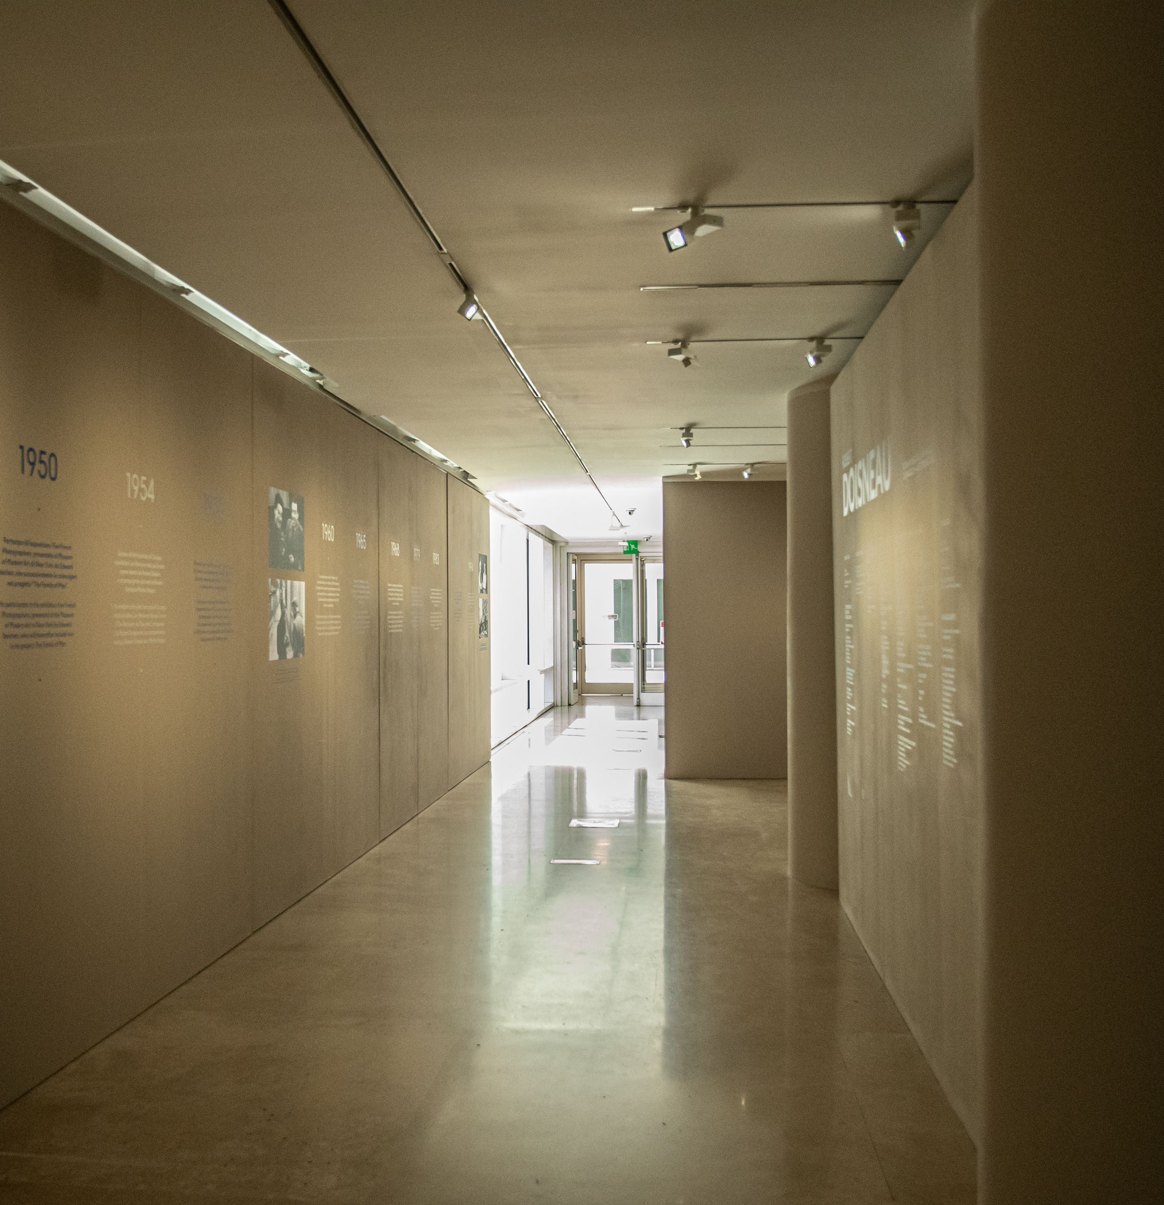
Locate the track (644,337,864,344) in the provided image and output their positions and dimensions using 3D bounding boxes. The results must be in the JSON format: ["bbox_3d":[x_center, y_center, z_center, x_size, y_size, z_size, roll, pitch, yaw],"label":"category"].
[{"bbox_3d":[0.812,-1.245,5.733,1.040,0.030,0.035,0,-1,5],"label":"track"}]

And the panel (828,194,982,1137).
[{"bbox_3d":[1.283,0.179,4.847,0.060,2.827,3.557,0,-1,5],"label":"panel"}]

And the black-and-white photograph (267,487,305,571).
[{"bbox_3d":[-1.567,-0.382,6.454,0.015,0.413,0.572,0,-1,5],"label":"black-and-white photograph"}]

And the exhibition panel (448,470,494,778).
[{"bbox_3d":[-1.131,0.296,12.025,0.060,2.855,2.411,0,-1,5],"label":"exhibition panel"}]

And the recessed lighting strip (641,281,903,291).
[{"bbox_3d":[0.748,-1.260,4.793,1.031,0.040,0.065,0,-1,5],"label":"recessed lighting strip"}]

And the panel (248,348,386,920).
[{"bbox_3d":[-1.541,0.218,7.155,0.060,2.855,2.479,0,-1,5],"label":"panel"}]

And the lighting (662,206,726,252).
[{"bbox_3d":[0.355,-1.187,3.833,0.130,0.135,0.170,-1,-1,36],"label":"lighting"}]

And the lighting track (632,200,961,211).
[{"bbox_3d":[0.681,-1.275,3.868,1.041,0.030,0.035,0,-1,5],"label":"lighting track"}]

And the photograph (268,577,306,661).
[{"bbox_3d":[-1.565,0.094,6.447,0.015,0.419,0.572,0,-1,5],"label":"photograph"}]

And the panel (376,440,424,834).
[{"bbox_3d":[-1.383,0.248,9.037,0.060,2.855,1.307,0,-1,5],"label":"panel"}]

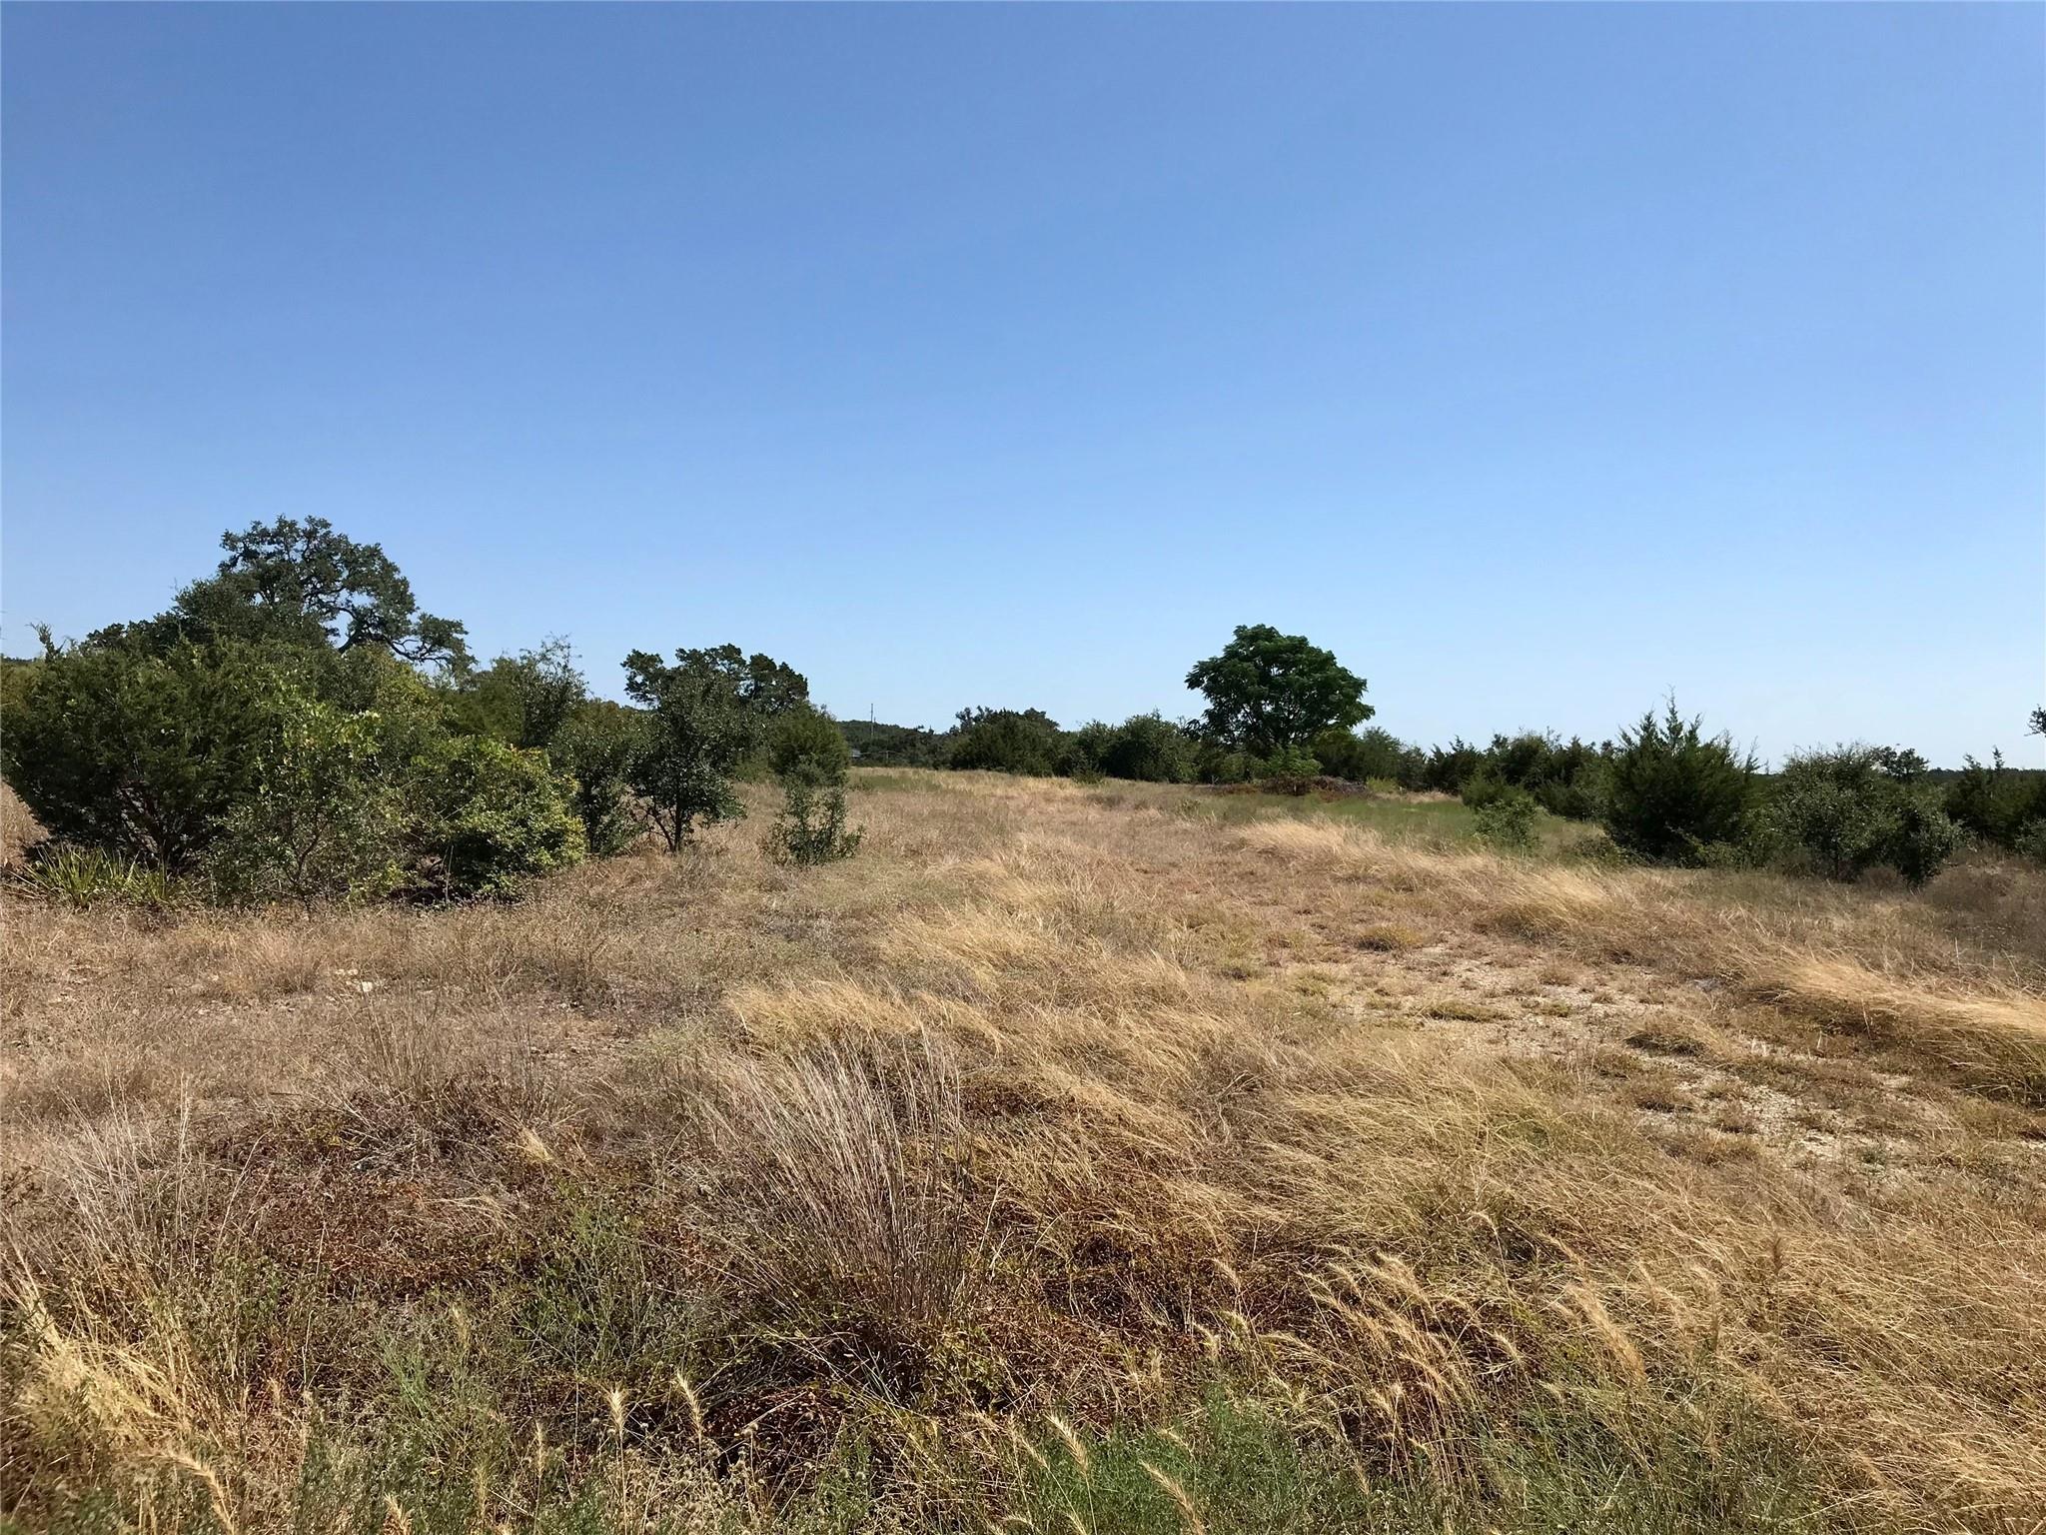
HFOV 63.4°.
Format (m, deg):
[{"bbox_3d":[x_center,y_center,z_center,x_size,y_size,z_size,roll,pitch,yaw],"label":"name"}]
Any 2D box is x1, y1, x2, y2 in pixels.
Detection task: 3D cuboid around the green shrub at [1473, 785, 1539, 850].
[{"bbox_3d":[9.057,0.943,31.000,1.230,1.190,1.200,0,0,0],"label":"green shrub"}]

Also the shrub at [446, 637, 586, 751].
[{"bbox_3d":[-8.279,-0.469,27.000,2.290,3.310,2.290,0,0,0],"label":"shrub"}]

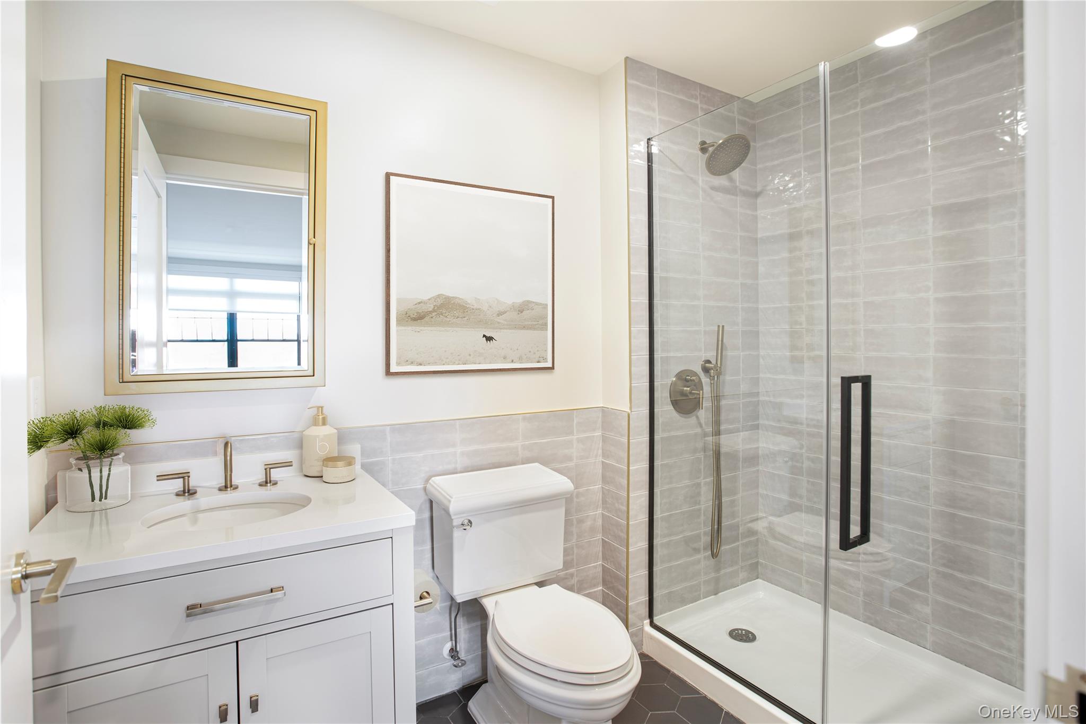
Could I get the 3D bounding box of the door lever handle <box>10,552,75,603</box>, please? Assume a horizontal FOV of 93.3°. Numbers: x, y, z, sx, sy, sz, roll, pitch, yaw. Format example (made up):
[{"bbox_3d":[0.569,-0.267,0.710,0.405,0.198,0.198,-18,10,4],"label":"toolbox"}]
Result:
[{"bbox_3d":[-0.778,0.333,0.793,0.067,0.066,0.148,-1,1,-32],"label":"door lever handle"}]

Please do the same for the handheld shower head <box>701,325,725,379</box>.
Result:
[{"bbox_3d":[0.790,-0.047,2.370,0.068,0.250,0.090,-1,1,-32],"label":"handheld shower head"}]

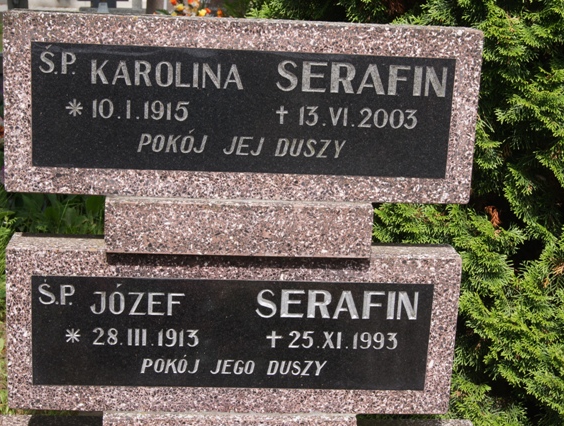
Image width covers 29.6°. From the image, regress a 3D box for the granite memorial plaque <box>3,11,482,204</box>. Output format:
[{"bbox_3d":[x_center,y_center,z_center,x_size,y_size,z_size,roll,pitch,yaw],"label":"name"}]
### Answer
[{"bbox_3d":[-0.067,-0.183,1.854,0.800,0.301,0.098,1,14,-5],"label":"granite memorial plaque"}]

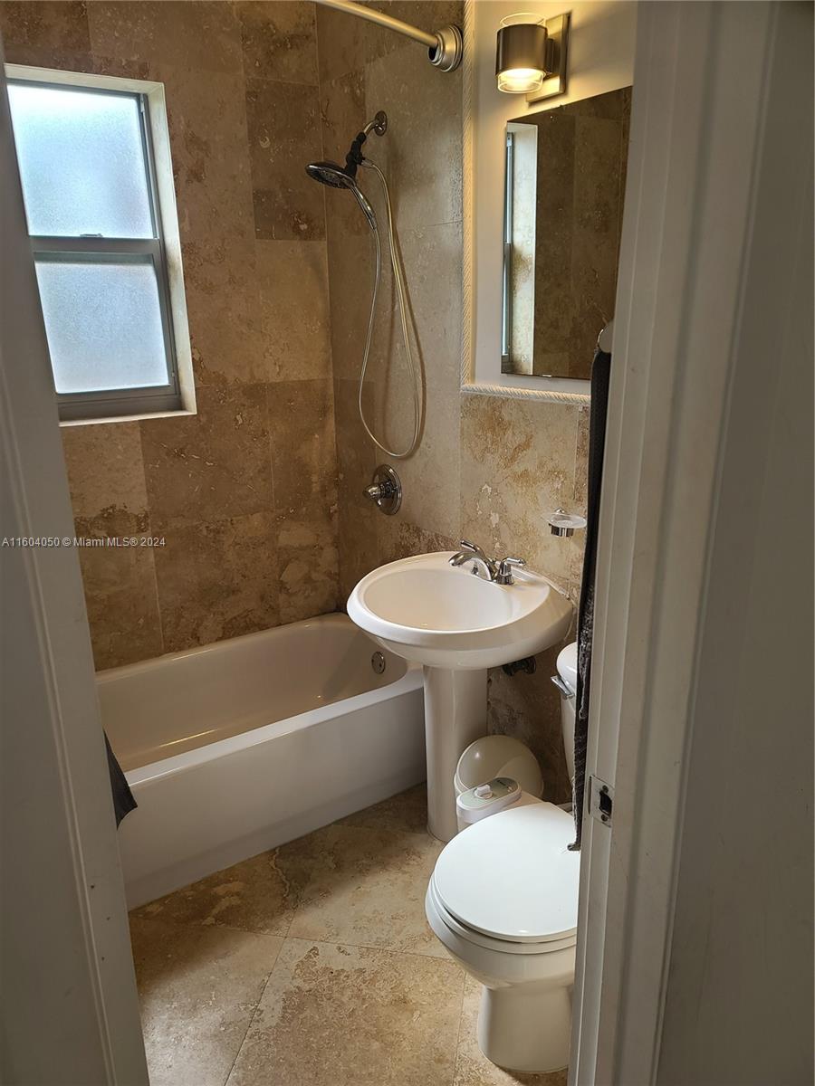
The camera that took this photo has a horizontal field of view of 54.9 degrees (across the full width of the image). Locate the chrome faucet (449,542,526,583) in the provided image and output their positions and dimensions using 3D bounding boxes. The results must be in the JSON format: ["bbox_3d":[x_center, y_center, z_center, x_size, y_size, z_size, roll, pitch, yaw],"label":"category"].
[{"bbox_3d":[0.186,0.064,2.146,0.177,0.091,0.265,-12,20,-33],"label":"chrome faucet"}]

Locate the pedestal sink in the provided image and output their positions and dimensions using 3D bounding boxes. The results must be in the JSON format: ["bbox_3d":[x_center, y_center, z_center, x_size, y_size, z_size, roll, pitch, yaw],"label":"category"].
[{"bbox_3d":[0.106,0.507,2.196,0.542,0.810,0.595,-12,20,-33],"label":"pedestal sink"}]

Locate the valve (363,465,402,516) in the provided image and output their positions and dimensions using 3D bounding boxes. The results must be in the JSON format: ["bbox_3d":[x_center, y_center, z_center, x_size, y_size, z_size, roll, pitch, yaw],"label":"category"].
[{"bbox_3d":[-0.106,-0.174,2.699,0.097,0.172,0.172,-12,20,-33],"label":"valve"}]

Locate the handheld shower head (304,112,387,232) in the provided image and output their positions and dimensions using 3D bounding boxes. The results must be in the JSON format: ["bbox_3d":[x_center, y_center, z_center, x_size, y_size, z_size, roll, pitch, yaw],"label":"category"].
[{"bbox_3d":[-0.190,-1.127,2.363,0.275,0.345,0.155,-12,20,-33],"label":"handheld shower head"}]

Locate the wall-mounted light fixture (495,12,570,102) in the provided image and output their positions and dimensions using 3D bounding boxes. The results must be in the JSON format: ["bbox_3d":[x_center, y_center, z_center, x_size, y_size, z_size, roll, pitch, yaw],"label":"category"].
[{"bbox_3d":[0.274,-1.120,1.801,0.148,0.160,0.118,-12,20,-33],"label":"wall-mounted light fixture"}]

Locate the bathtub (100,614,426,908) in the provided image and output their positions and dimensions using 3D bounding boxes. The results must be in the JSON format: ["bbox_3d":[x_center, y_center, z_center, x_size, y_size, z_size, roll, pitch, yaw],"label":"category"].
[{"bbox_3d":[-0.676,0.656,2.521,1.522,0.357,0.750,-12,20,-33],"label":"bathtub"}]

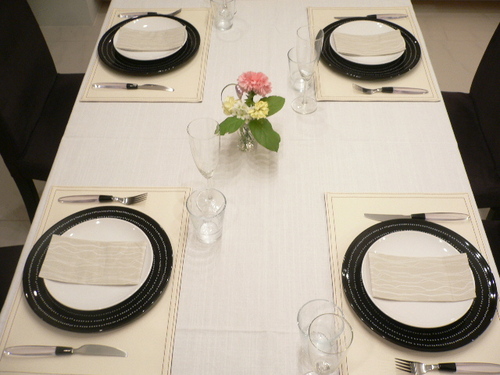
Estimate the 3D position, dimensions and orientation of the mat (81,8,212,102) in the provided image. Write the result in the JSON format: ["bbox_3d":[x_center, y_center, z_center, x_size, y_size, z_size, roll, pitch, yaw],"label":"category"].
[{"bbox_3d":[-0.293,-0.414,1.523,0.334,0.004,0.458,0,51,1],"label":"mat"}]

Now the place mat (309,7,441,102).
[{"bbox_3d":[0.354,-0.413,1.512,0.334,0.004,0.458,0,51,1],"label":"place mat"}]

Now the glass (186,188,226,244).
[{"bbox_3d":[-0.089,0.065,1.074,0.079,0.103,0.079,0,51,1],"label":"glass"}]

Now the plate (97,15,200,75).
[{"bbox_3d":[-0.299,-0.421,1.514,0.300,0.022,0.300,0,51,1],"label":"plate"}]

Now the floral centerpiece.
[{"bbox_3d":[0.006,-0.163,1.202,0.145,0.185,0.140,0,51,1],"label":"floral centerpiece"}]

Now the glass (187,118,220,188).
[{"bbox_3d":[-0.089,-0.042,1.079,0.068,0.228,0.068,0,51,1],"label":"glass"}]

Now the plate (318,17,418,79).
[{"bbox_3d":[0.352,-0.406,1.491,0.300,0.022,0.300,0,51,1],"label":"plate"}]

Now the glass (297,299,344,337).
[{"bbox_3d":[0.123,0.261,0.914,0.079,0.103,0.079,0,51,1],"label":"glass"}]

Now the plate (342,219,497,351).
[{"bbox_3d":[0.336,0.189,1.016,0.300,0.022,0.300,0,51,1],"label":"plate"}]

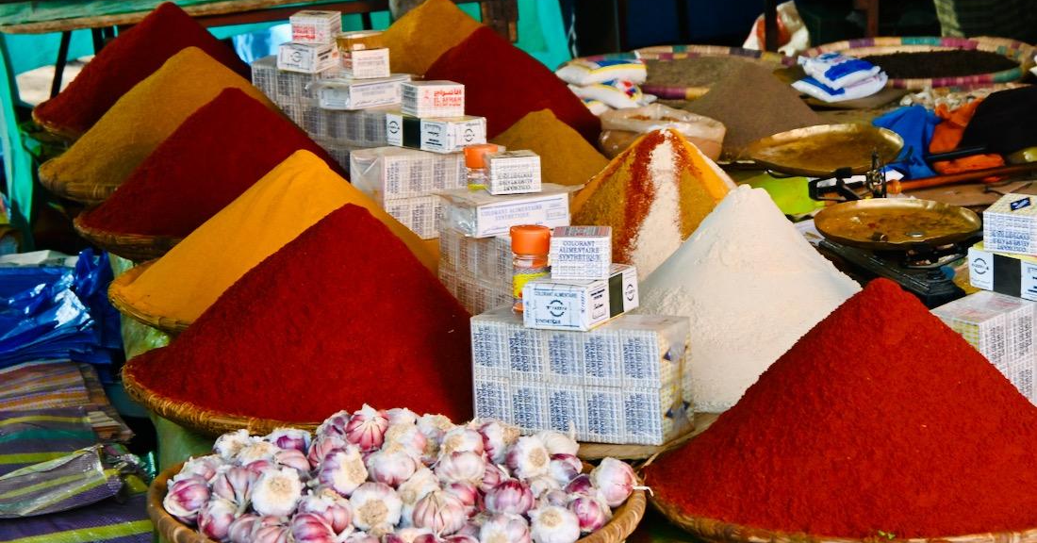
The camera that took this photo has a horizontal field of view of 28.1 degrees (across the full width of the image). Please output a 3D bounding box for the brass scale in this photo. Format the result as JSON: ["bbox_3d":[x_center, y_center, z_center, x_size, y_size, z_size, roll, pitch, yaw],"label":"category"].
[{"bbox_3d":[0.500,-0.097,3.020,0.230,0.170,0.540,-4,15,-12],"label":"brass scale"}]

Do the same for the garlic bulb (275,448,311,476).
[{"bbox_3d":[-0.234,0.201,2.147,0.047,0.044,0.047,0,14,0],"label":"garlic bulb"}]

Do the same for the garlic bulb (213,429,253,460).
[{"bbox_3d":[-0.316,0.194,2.299,0.046,0.046,0.045,12,-23,-28],"label":"garlic bulb"}]

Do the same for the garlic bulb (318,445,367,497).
[{"bbox_3d":[-0.178,0.203,2.106,0.051,0.051,0.047,11,-18,-36],"label":"garlic bulb"}]

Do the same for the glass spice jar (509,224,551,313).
[{"bbox_3d":[0.015,-0.002,2.480,0.048,0.099,0.048,0,12,0],"label":"glass spice jar"}]

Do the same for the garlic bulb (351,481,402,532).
[{"bbox_3d":[-0.143,0.237,2.079,0.052,0.052,0.047,-1,18,-3],"label":"garlic bulb"}]

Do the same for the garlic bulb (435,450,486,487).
[{"bbox_3d":[-0.058,0.201,2.119,0.052,0.046,0.052,0,14,0],"label":"garlic bulb"}]

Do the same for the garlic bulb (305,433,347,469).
[{"bbox_3d":[-0.196,0.184,2.120,0.046,0.044,0.046,0,15,0],"label":"garlic bulb"}]

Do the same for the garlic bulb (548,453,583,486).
[{"bbox_3d":[0.049,0.208,2.160,0.044,0.042,0.044,0,15,0],"label":"garlic bulb"}]

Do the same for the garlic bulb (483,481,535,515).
[{"bbox_3d":[-0.010,0.231,2.102,0.051,0.045,0.051,0,12,0],"label":"garlic bulb"}]

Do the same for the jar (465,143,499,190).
[{"bbox_3d":[-0.051,-0.126,2.904,0.048,0.099,0.048,0,12,0],"label":"jar"}]

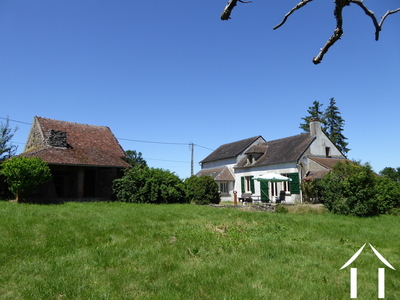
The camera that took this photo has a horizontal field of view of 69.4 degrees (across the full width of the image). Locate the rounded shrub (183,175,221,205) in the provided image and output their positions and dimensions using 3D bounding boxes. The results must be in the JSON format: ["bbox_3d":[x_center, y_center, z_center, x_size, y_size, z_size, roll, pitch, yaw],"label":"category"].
[{"bbox_3d":[0.201,3.177,23.386,2.912,2.300,2.600,-1,-7,0],"label":"rounded shrub"}]

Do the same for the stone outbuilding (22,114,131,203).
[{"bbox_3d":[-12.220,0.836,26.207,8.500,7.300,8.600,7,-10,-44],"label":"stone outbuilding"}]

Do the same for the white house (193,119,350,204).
[{"bbox_3d":[5.844,1.702,29.802,8.000,6.800,15.600,3,-8,-28],"label":"white house"}]

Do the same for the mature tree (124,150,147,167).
[{"bbox_3d":[-10.936,3.648,45.920,5.200,7.185,5.000,-1,-7,0],"label":"mature tree"}]

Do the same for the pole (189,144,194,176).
[{"bbox_3d":[-1.213,2.842,41.979,0.550,7.805,0.400,-1,-7,0],"label":"pole"}]

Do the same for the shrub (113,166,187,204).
[{"bbox_3d":[-4.230,2.929,24.229,6.192,3.006,3.200,-1,-7,0],"label":"shrub"}]

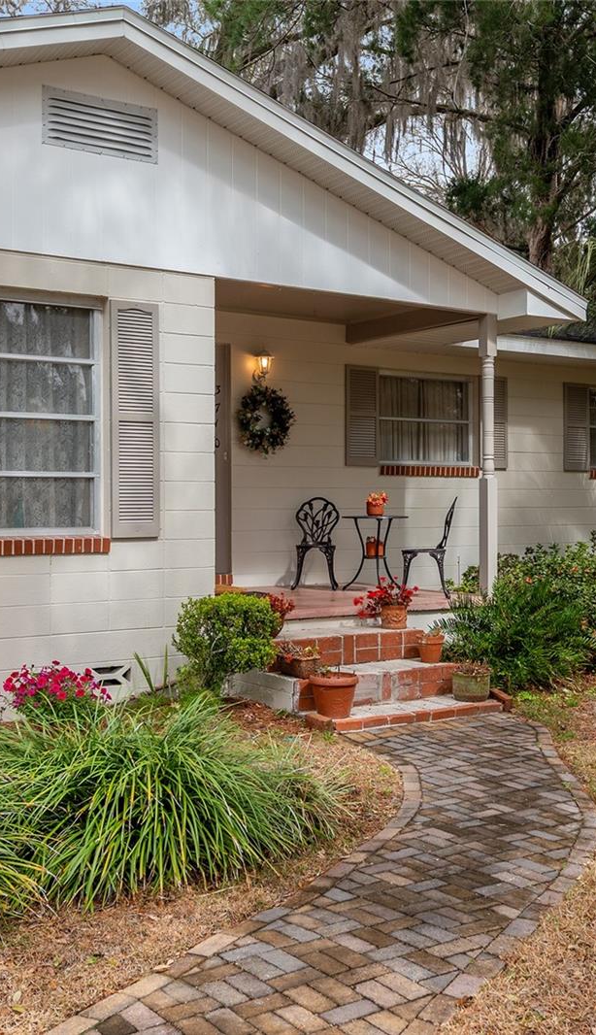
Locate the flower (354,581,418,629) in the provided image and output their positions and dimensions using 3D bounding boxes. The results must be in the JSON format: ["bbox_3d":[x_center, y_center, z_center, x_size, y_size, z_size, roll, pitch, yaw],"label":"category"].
[{"bbox_3d":[0.639,0.643,8.520,0.420,0.365,0.380,0,1,-34],"label":"flower"}]

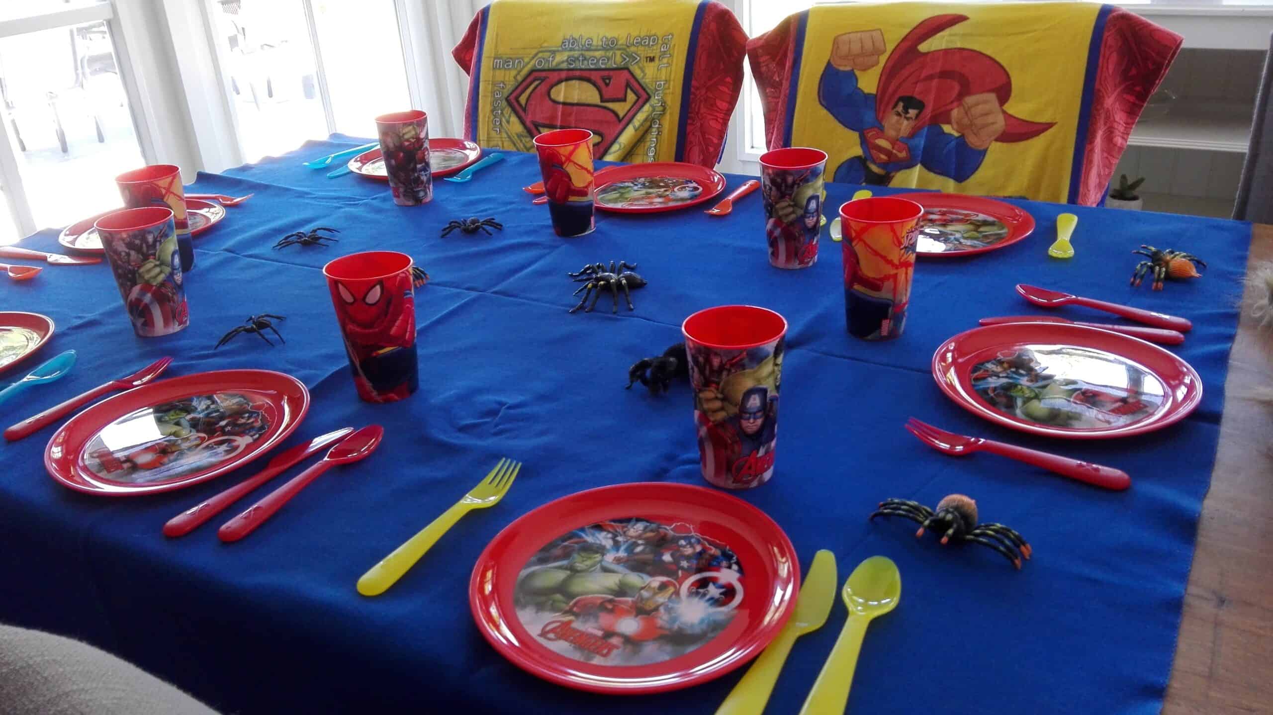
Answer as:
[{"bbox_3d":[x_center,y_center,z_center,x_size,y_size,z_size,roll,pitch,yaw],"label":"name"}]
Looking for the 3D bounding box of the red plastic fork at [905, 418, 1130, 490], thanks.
[{"bbox_3d":[0.290,0.073,0.703,0.164,0.016,0.026,13,32,29],"label":"red plastic fork"}]

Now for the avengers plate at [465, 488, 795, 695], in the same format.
[{"bbox_3d":[-0.001,0.148,0.603,0.212,0.018,0.212,-3,28,2],"label":"avengers plate"}]

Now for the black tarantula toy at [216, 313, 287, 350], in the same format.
[{"bbox_3d":[-0.427,-0.029,1.009,0.080,0.022,0.060,-15,30,-21],"label":"black tarantula toy"}]

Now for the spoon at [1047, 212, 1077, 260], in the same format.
[{"bbox_3d":[0.524,-0.152,1.115,0.029,0.018,0.164,9,30,24],"label":"spoon"}]

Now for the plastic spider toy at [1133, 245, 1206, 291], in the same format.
[{"bbox_3d":[0.604,-0.107,1.041,0.078,0.030,0.092,20,36,37],"label":"plastic spider toy"}]

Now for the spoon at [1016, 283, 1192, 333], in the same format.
[{"bbox_3d":[0.461,-0.050,0.906,0.163,0.018,0.035,15,33,31],"label":"spoon"}]

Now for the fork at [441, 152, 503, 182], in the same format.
[{"bbox_3d":[-0.273,-0.322,1.546,0.029,0.018,0.168,11,31,26],"label":"fork"}]

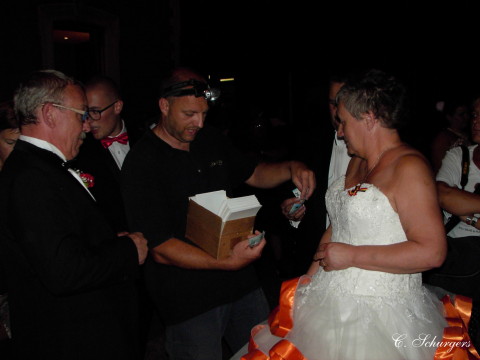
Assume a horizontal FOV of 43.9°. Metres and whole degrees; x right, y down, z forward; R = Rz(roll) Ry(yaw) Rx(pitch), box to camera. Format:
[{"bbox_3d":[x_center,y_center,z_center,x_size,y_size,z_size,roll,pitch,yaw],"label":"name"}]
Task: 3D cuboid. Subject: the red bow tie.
[{"bbox_3d":[-0.493,-0.155,2.350,0.111,0.045,0.030,-11,6,-3],"label":"red bow tie"}]

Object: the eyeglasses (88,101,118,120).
[{"bbox_3d":[-0.538,-0.291,2.365,0.140,0.045,0.142,10,38,37],"label":"eyeglasses"}]

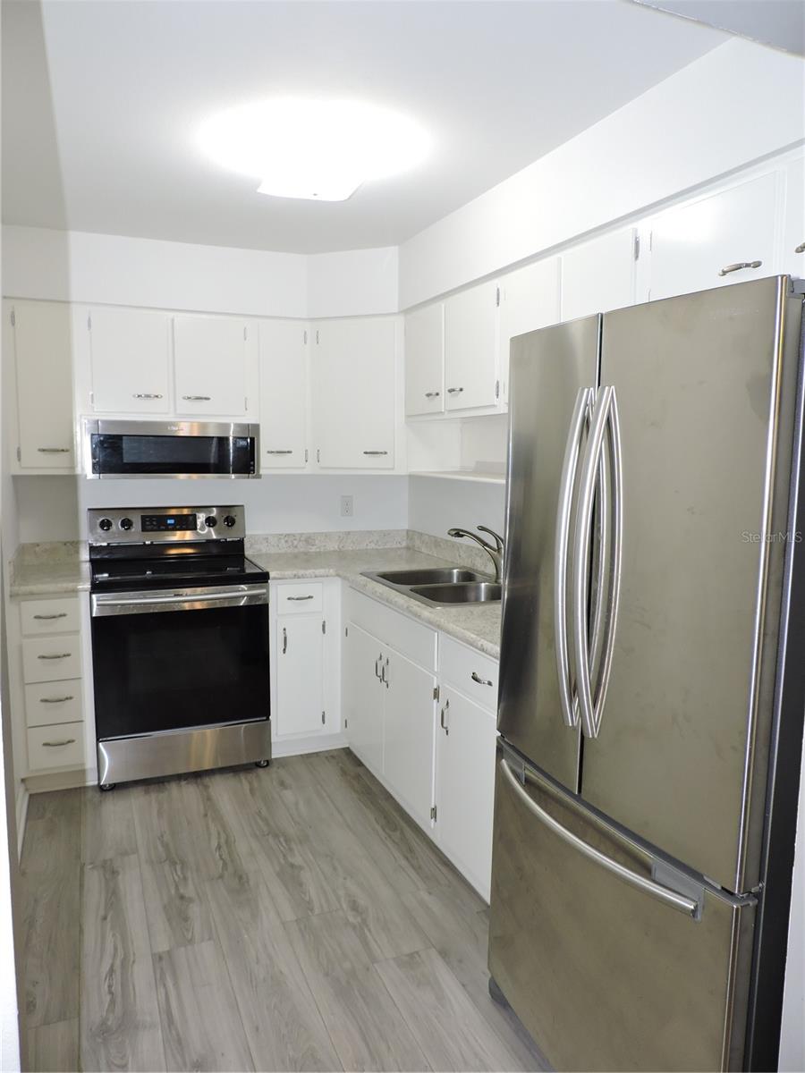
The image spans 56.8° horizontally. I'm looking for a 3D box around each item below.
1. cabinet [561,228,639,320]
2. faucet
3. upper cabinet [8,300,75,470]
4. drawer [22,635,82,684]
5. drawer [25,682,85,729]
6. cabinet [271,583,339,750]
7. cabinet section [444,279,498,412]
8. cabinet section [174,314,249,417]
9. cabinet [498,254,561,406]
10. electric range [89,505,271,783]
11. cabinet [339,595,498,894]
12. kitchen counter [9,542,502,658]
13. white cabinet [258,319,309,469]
[{"bbox_3d":[0.710,-0.637,2.247,0.371,0.472,0.355,-2,7,-23],"label":"cabinet"},{"bbox_3d":[0.327,0.083,3.225,0.280,0.250,0.075,-2,7,-23],"label":"faucet"},{"bbox_3d":[-1.643,-0.677,3.424,0.243,0.733,0.332,-2,7,-23],"label":"upper cabinet"},{"bbox_3d":[-1.561,0.491,3.347,0.220,0.201,0.450,-2,7,-23],"label":"drawer"},{"bbox_3d":[-1.564,0.688,3.370,0.220,0.194,0.450,-2,7,-23],"label":"drawer"},{"bbox_3d":[-0.579,0.605,3.873,0.344,0.868,0.625,-2,7,-23],"label":"cabinet"},{"bbox_3d":[0.418,-0.727,2.961,0.343,0.465,0.431,-2,7,-23],"label":"cabinet section"},{"bbox_3d":[-0.972,-0.822,3.697,0.344,0.463,0.336,-2,7,-22],"label":"cabinet section"},{"bbox_3d":[0.572,-0.678,2.573,0.371,0.472,0.362,-2,7,-23],"label":"cabinet"},{"bbox_3d":[-1.083,0.473,3.591,0.757,1.185,0.700,-2,7,-23],"label":"electric range"},{"bbox_3d":[0.284,0.715,3.042,0.633,0.868,1.620,-2,7,-23],"label":"cabinet"},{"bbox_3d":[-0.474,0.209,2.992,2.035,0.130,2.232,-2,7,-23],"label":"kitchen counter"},{"bbox_3d":[-0.648,-0.715,3.841,0.247,0.733,0.332,-2,7,-23],"label":"white cabinet"}]

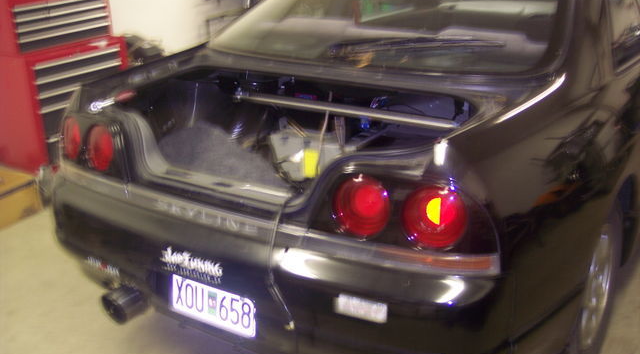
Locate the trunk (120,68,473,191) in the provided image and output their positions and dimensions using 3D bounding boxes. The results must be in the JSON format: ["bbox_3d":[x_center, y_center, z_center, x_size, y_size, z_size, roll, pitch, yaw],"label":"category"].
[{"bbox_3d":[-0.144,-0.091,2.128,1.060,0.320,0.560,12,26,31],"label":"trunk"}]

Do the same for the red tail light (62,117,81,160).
[{"bbox_3d":[-0.783,-0.128,2.303,0.050,0.150,0.150,-13,24,-39],"label":"red tail light"}]

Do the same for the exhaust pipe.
[{"bbox_3d":[-0.631,0.404,2.392,0.105,0.105,0.160,12,26,31],"label":"exhaust pipe"}]

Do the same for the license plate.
[{"bbox_3d":[-0.302,0.359,2.022,0.300,0.110,0.012,12,20,31],"label":"license plate"}]

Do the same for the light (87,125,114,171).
[{"bbox_3d":[-0.652,-0.086,2.185,0.150,0.150,0.050,17,23,40],"label":"light"}]

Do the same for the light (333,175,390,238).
[{"bbox_3d":[0.107,0.068,1.713,0.150,0.150,0.050,7,18,23],"label":"light"}]

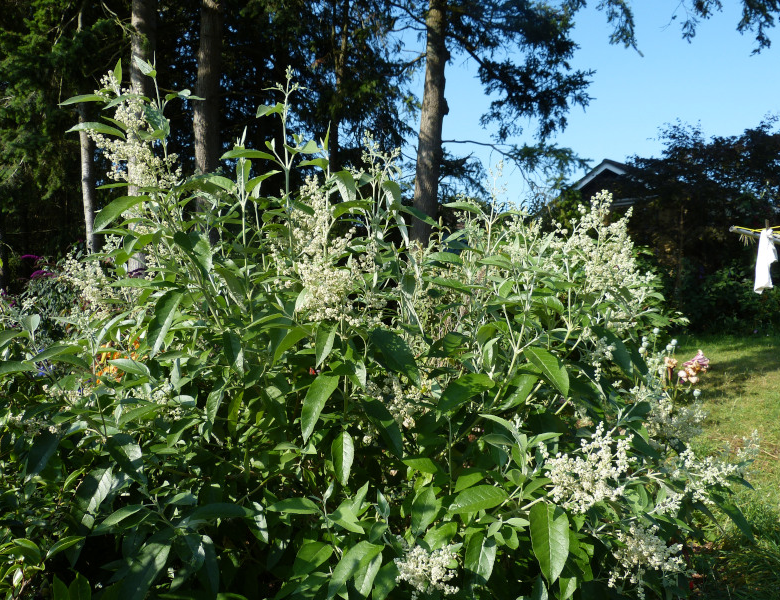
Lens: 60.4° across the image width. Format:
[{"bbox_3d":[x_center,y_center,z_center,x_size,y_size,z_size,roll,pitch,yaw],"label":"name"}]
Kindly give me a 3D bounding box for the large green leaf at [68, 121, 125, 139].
[{"bbox_3d":[-0.987,-0.569,2.250,0.200,0.040,0.075,-7,33,-7],"label":"large green leaf"}]

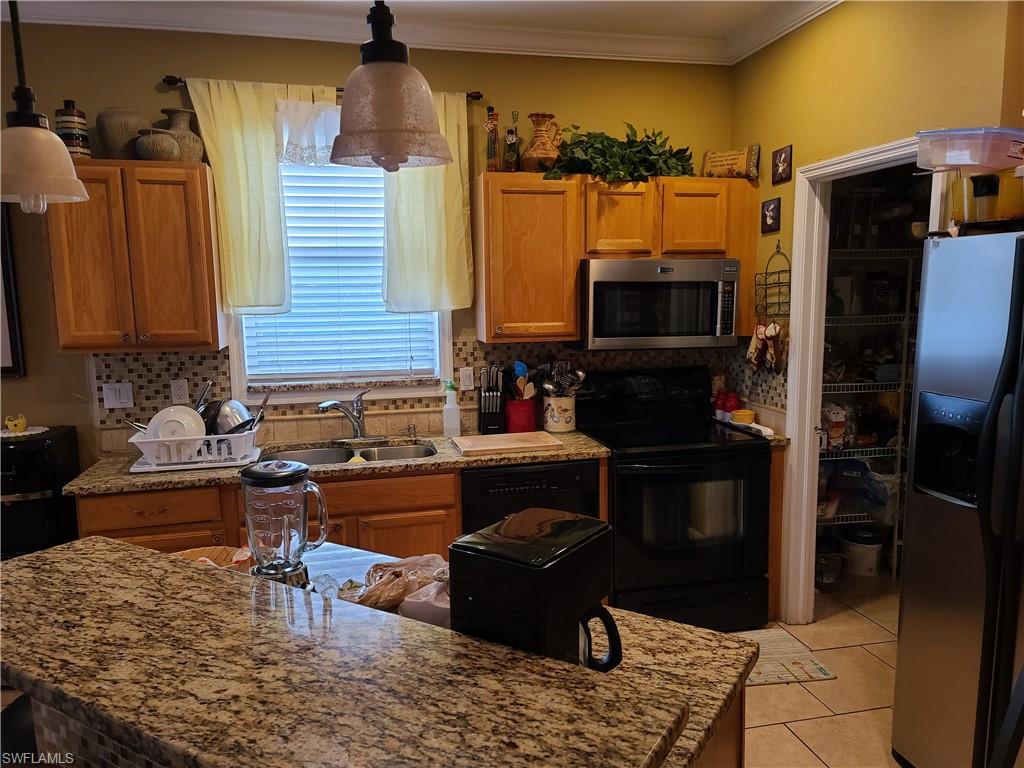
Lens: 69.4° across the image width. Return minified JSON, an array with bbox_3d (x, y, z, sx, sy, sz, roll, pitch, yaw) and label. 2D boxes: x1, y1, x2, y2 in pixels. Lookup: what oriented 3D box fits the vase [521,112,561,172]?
[{"bbox_3d":[0.138,-1.127,3.511,0.196,0.307,0.180,-1,7,0],"label":"vase"}]

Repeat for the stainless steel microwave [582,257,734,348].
[{"bbox_3d":[0.681,-0.398,3.676,0.757,0.415,0.405,-2,7,-13],"label":"stainless steel microwave"}]

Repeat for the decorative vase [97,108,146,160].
[{"bbox_3d":[-1.649,-1.034,3.134,0.190,0.268,0.190,-2,7,-13],"label":"decorative vase"}]

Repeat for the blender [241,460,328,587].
[{"bbox_3d":[-0.465,0.341,1.522,0.182,0.355,0.175,-3,8,-18],"label":"blender"}]

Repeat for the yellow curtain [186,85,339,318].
[{"bbox_3d":[-1.108,-0.826,3.320,0.620,1.017,0.110,-2,7,-13],"label":"yellow curtain"}]

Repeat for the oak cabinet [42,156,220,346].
[{"bbox_3d":[-1.587,-0.527,3.170,0.615,0.769,0.310,-2,7,-13],"label":"oak cabinet"}]

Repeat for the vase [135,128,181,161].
[{"bbox_3d":[-1.478,-0.980,3.088,0.175,0.167,0.175,-2,7,-13],"label":"vase"}]

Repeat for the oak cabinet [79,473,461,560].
[{"bbox_3d":[-0.989,0.776,3.309,1.474,0.875,0.630,-2,7,-13],"label":"oak cabinet"}]

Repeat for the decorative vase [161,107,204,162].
[{"bbox_3d":[-1.424,-1.048,3.196,0.172,0.273,0.172,-2,7,-13],"label":"decorative vase"}]

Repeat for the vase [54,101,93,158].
[{"bbox_3d":[-1.805,-1.030,3.071,0.138,0.280,0.138,-2,7,-13],"label":"vase"}]

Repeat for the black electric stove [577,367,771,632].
[{"bbox_3d":[0.746,0.547,3.651,0.761,1.195,0.680,-2,7,-13],"label":"black electric stove"}]

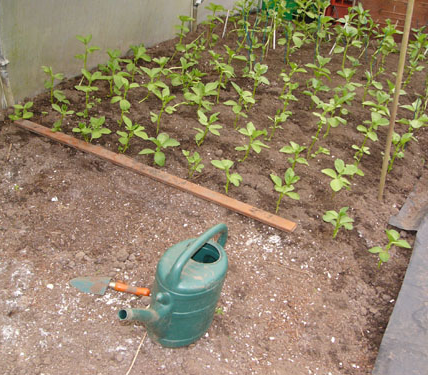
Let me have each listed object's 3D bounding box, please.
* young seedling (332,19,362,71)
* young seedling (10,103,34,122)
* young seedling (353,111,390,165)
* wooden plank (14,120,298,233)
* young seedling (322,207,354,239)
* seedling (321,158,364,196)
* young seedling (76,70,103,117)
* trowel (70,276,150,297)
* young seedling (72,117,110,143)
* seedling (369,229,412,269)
[{"bbox_3d":[1.258,-1.334,4.899,0.283,0.478,0.269,0,27,0],"label":"young seedling"},{"bbox_3d":[-1.313,-0.510,3.545,0.168,0.115,0.151,-9,31,-19],"label":"young seedling"},{"bbox_3d":[0.715,-0.217,2.375,0.171,0.278,0.154,3,35,0],"label":"young seedling"},{"bbox_3d":[-0.515,-0.137,3.077,2.291,0.020,0.074,20,34,34],"label":"wooden plank"},{"bbox_3d":[0.574,0.170,2.398,0.140,0.152,0.126,10,30,14],"label":"young seedling"},{"bbox_3d":[0.666,-0.032,2.705,0.217,0.213,0.195,9,30,13],"label":"seedling"},{"bbox_3d":[-0.700,-0.518,2.902,0.156,0.279,0.144,4,31,0],"label":"young seedling"},{"bbox_3d":[-0.343,0.330,1.725,0.277,0.055,0.085,8,36,7],"label":"trowel"},{"bbox_3d":[-0.584,-0.270,2.480,0.177,0.128,0.159,3,35,0],"label":"young seedling"},{"bbox_3d":[0.621,0.225,1.841,0.148,0.172,0.133,3,35,0],"label":"seedling"}]

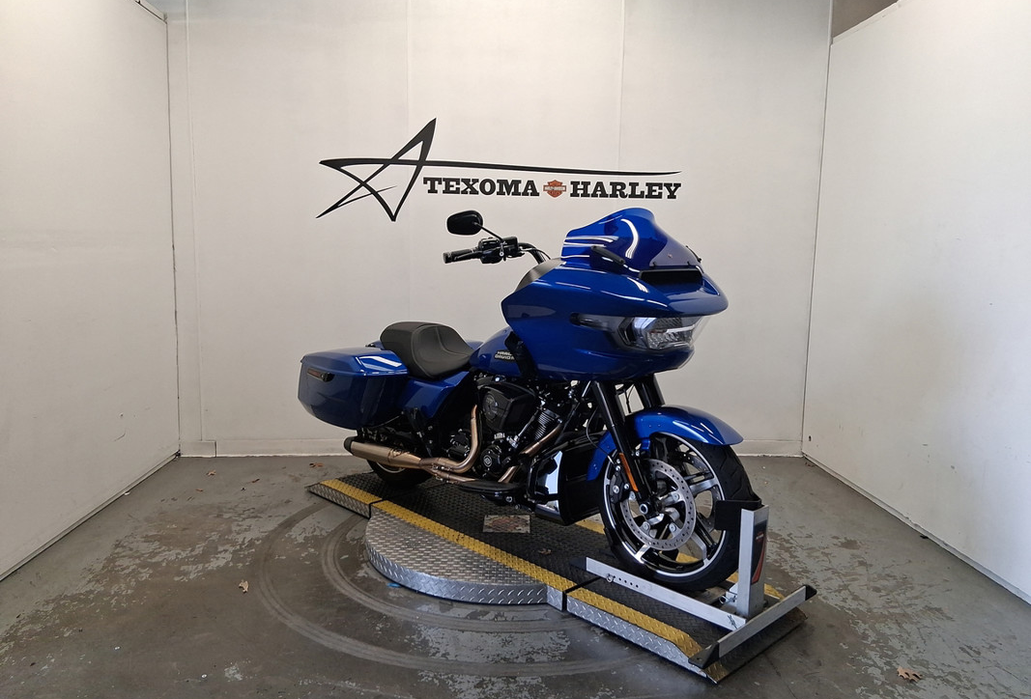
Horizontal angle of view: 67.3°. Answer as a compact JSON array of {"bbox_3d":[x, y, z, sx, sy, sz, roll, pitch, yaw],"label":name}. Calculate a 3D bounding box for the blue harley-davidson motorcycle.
[{"bbox_3d":[-0.031,0.089,3.400,0.940,1.370,2.410,-6,10,-43],"label":"blue harley-davidson motorcycle"}]

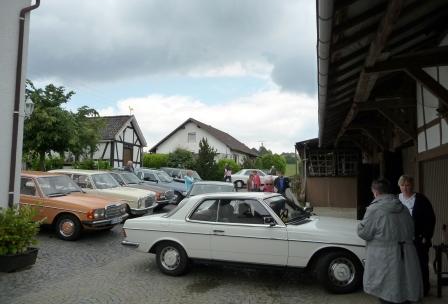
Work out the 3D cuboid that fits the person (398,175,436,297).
[{"bbox_3d":[2.570,1.120,4.950,0.550,1.650,0.360,-3,-6,41],"label":"person"}]

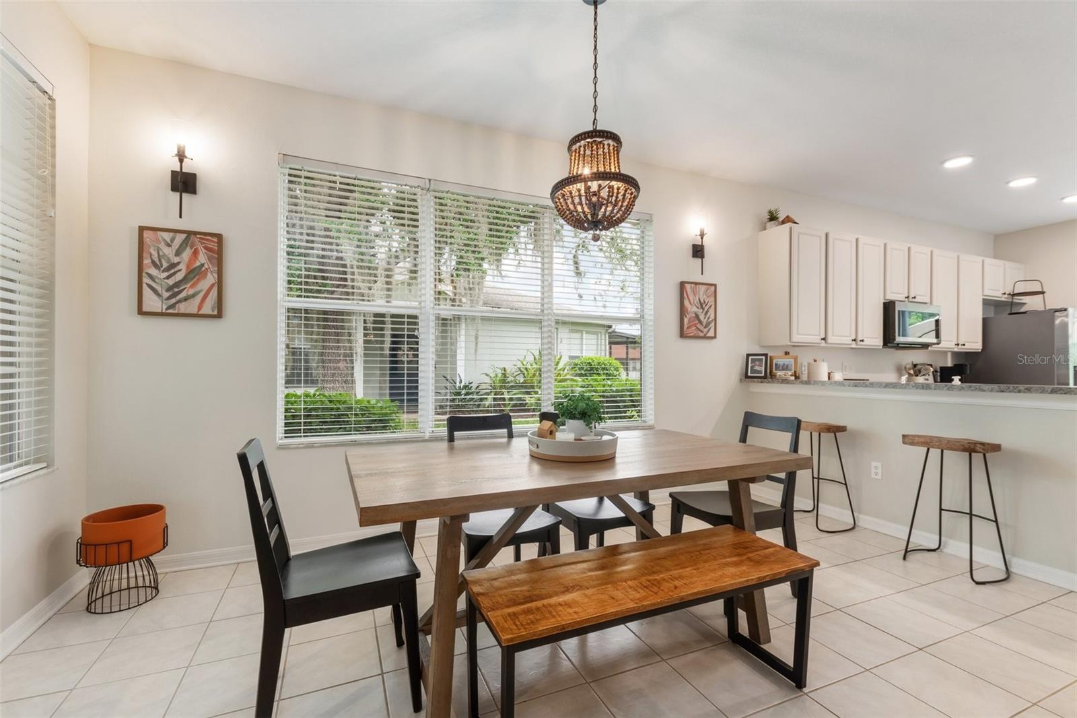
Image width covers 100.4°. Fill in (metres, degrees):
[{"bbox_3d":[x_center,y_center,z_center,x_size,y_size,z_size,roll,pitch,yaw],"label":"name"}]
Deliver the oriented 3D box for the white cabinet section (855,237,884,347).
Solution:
[{"bbox_3d":[3.117,-0.634,4.417,0.424,1.059,0.321,0,-1,-23],"label":"white cabinet section"}]

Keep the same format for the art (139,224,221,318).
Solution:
[{"bbox_3d":[-2.025,-0.483,2.549,0.388,0.490,0.030,0,-1,-23],"label":"art"}]

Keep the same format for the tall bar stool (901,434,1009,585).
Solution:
[{"bbox_3d":[2.365,0.821,2.579,0.355,0.730,0.400,1,-1,-24],"label":"tall bar stool"}]

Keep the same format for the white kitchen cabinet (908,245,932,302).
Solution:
[{"bbox_3d":[3.928,-0.866,4.832,0.411,0.550,0.318,0,-1,-23],"label":"white kitchen cabinet"}]

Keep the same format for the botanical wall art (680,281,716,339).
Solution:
[{"bbox_3d":[1.403,-0.420,3.911,0.377,0.483,0.035,1,-1,-22],"label":"botanical wall art"}]

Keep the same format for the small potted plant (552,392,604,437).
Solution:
[{"bbox_3d":[0.196,0.276,2.200,0.250,0.240,0.250,0,-1,0],"label":"small potted plant"}]

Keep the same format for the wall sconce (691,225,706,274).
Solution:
[{"bbox_3d":[1.404,-0.951,3.885,0.120,0.415,0.100,1,-1,-22],"label":"wall sconce"}]

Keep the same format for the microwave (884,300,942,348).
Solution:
[{"bbox_3d":[3.726,-0.339,4.681,0.777,0.429,0.422,0,-1,-23],"label":"microwave"}]

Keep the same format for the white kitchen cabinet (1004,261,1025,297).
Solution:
[{"bbox_3d":[5.590,-0.929,5.483,0.497,0.407,0.319,1,-1,-22],"label":"white kitchen cabinet"}]

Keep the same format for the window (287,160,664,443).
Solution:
[{"bbox_3d":[-0.313,-0.347,3.252,2.740,1.761,0.110,1,-1,-22],"label":"window"}]

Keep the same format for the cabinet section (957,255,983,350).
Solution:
[{"bbox_3d":[4.700,-0.618,5.074,0.476,1.067,0.321,0,-1,-23],"label":"cabinet section"}]

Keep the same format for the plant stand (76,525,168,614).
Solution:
[{"bbox_3d":[-2.007,1.001,2.176,0.325,0.325,0.325,1,-1,-22],"label":"plant stand"}]

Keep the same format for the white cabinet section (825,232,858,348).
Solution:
[{"bbox_3d":[2.724,-0.638,4.254,0.426,1.057,0.321,0,-1,-23],"label":"white cabinet section"}]

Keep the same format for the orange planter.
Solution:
[{"bbox_3d":[-2.066,0.872,2.242,0.310,0.200,0.310,0,-1,-23],"label":"orange planter"}]

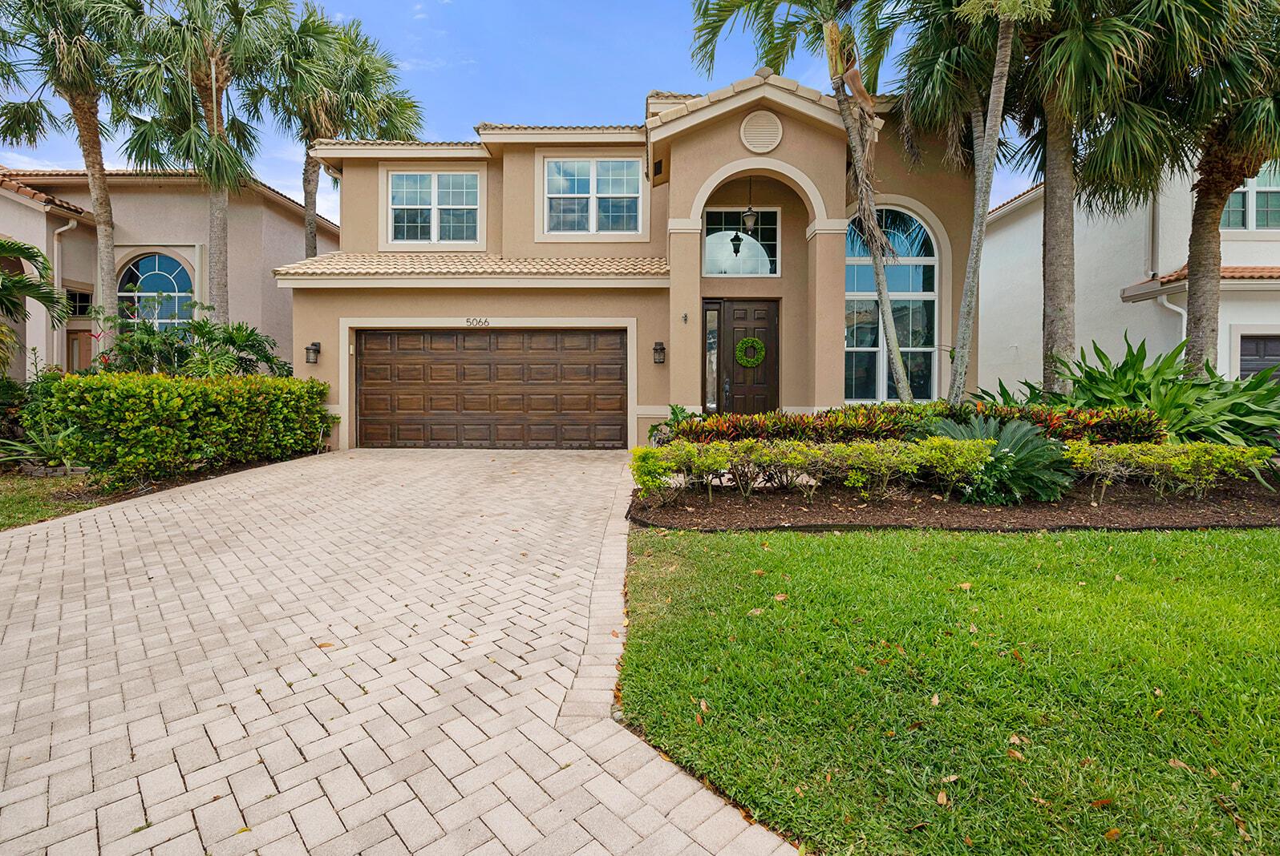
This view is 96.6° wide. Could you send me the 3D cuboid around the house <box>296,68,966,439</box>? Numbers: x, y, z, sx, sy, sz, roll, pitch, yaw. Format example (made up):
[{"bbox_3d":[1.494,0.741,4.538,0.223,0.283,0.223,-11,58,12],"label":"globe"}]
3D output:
[{"bbox_3d":[0.000,-3.300,15.500,12.600,7.300,12.000,0,0,0],"label":"house"}]

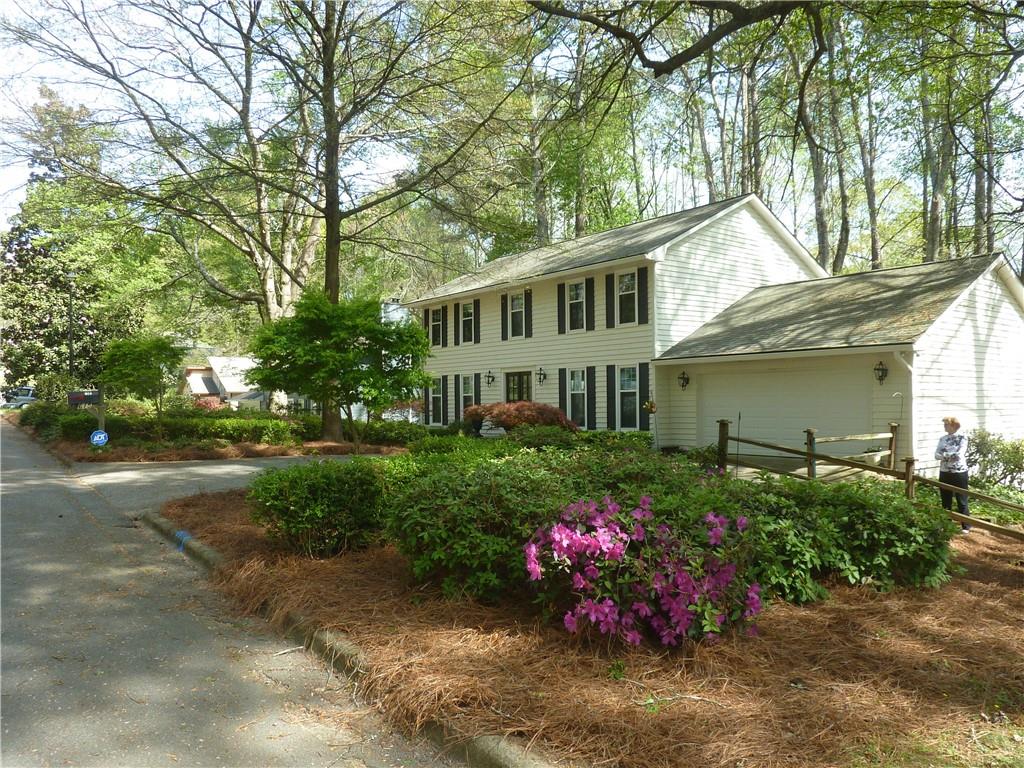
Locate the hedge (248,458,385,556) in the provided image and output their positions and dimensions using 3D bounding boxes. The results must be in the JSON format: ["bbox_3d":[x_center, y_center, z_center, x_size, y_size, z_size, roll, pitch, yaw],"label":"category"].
[{"bbox_3d":[-1.933,1.158,7.350,1.350,0.860,1.250,0,-1,0],"label":"hedge"}]

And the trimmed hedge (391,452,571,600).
[{"bbox_3d":[-0.259,1.112,6.500,1.600,0.970,1.700,0,-1,0],"label":"trimmed hedge"}]

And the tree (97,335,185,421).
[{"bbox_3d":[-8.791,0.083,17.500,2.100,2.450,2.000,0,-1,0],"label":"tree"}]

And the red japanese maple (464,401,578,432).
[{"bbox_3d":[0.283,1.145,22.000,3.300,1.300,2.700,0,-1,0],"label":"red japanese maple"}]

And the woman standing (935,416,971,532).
[{"bbox_3d":[6.165,1.267,10.350,0.500,1.620,0.360,-2,-2,41],"label":"woman standing"}]

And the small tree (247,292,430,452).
[{"bbox_3d":[-4.153,-0.287,17.700,4.300,3.850,4.100,0,-1,0],"label":"small tree"}]

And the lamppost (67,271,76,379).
[{"bbox_3d":[-14.296,-1.217,24.000,0.320,4.900,0.320,0,-1,0],"label":"lamppost"}]

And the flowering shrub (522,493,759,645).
[{"bbox_3d":[0.914,1.169,5.100,1.600,0.880,1.200,0,-1,0],"label":"flowering shrub"}]

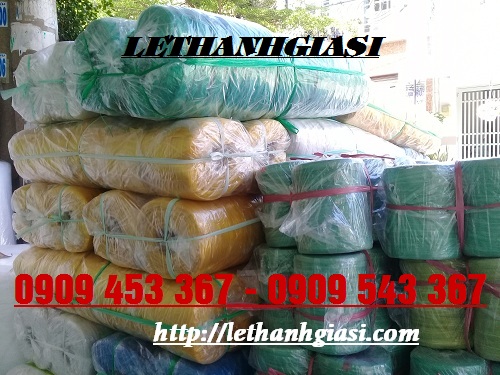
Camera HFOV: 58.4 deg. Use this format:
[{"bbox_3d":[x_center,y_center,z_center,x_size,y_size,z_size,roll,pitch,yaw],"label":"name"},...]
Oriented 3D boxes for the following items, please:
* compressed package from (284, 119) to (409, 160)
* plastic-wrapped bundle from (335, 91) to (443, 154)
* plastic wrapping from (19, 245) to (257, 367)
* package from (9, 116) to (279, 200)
[{"bbox_3d":[0.535,-0.200,2.485,1.108,0.256,0.525,3,2,-44],"label":"compressed package"},{"bbox_3d":[0.959,-0.412,3.124,0.966,0.213,0.383,18,-6,-32],"label":"plastic-wrapped bundle"},{"bbox_3d":[-0.402,0.360,1.702,1.058,0.249,0.535,3,6,36],"label":"plastic wrapping"},{"bbox_3d":[-0.472,-0.128,1.952,1.136,0.256,0.540,3,6,37],"label":"package"}]

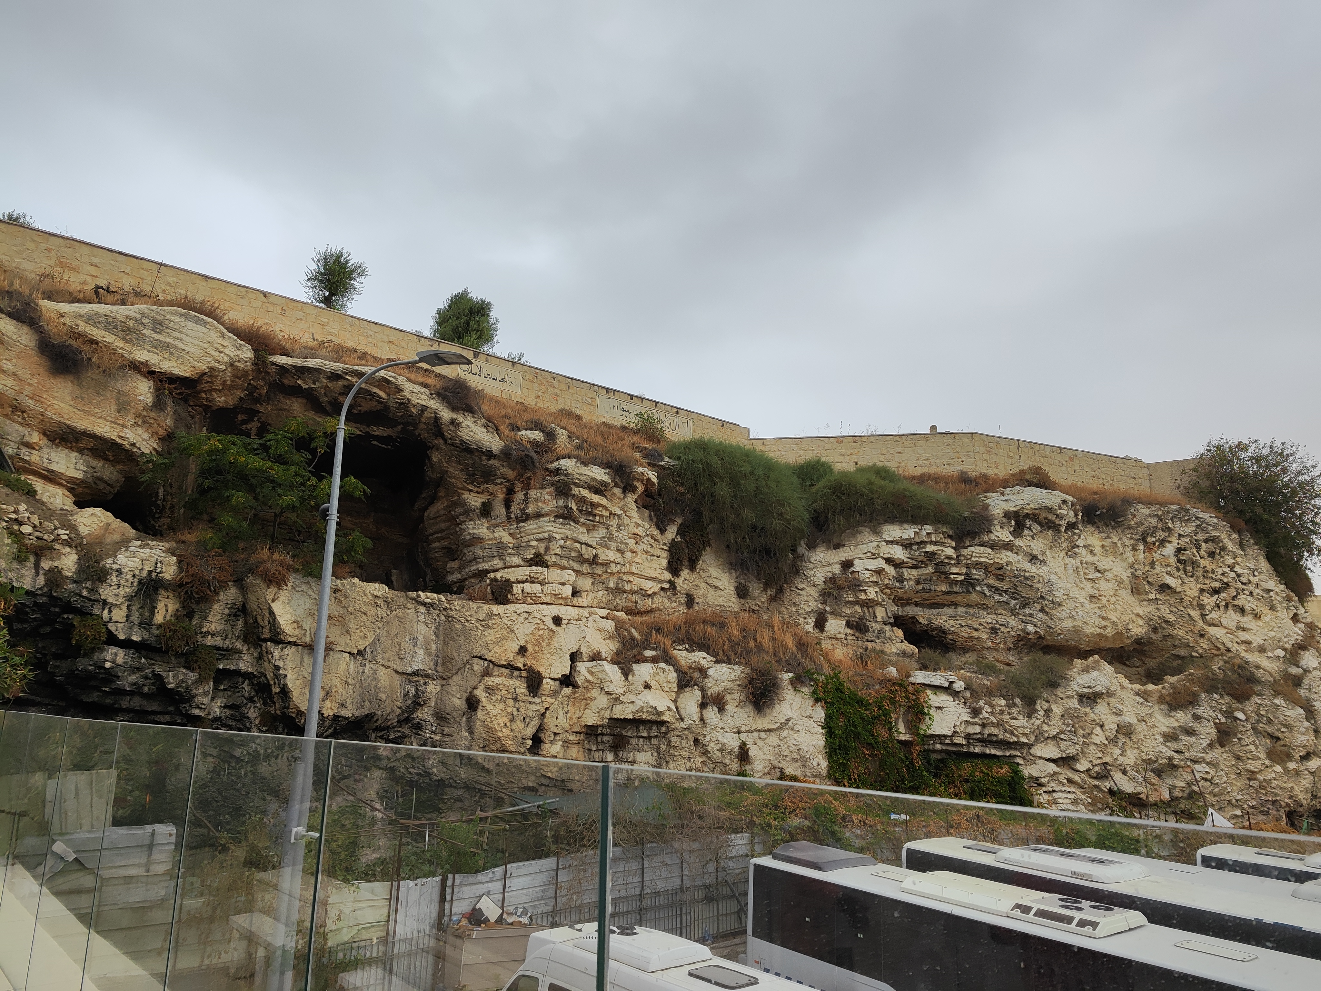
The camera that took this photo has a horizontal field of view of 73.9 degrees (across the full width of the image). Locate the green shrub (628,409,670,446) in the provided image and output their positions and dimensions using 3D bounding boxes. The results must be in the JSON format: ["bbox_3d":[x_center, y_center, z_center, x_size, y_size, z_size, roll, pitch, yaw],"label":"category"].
[{"bbox_3d":[-0.469,-2.770,36.300,1.660,1.400,1.410,1,-13,-1],"label":"green shrub"}]

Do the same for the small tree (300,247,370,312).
[{"bbox_3d":[-11.470,-7.531,30.972,2.190,2.240,2.080,6,-14,-20],"label":"small tree"}]

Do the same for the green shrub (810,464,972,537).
[{"bbox_3d":[9.628,0.238,37.000,6.570,2.910,3.290,-1,-13,6],"label":"green shrub"}]

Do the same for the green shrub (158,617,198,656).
[{"bbox_3d":[-12.199,3.563,22.200,0.840,0.920,0.710,9,-16,-33],"label":"green shrub"}]

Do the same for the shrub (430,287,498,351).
[{"bbox_3d":[-7.605,-6.644,33.961,2.550,2.430,2.420,3,-13,-12],"label":"shrub"}]

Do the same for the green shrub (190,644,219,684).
[{"bbox_3d":[-11.587,4.273,22.300,0.640,0.950,0.570,9,-16,-33],"label":"green shrub"}]

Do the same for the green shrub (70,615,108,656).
[{"bbox_3d":[-13.805,3.365,21.200,0.740,0.950,0.630,9,-16,-33],"label":"green shrub"}]

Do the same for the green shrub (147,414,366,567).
[{"bbox_3d":[-11.337,-0.069,25.000,5.850,3.870,3.630,7,-15,-27],"label":"green shrub"}]

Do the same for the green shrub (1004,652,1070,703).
[{"bbox_3d":[15.218,7.343,35.500,2.390,1.990,2.030,-5,-14,23],"label":"green shrub"}]

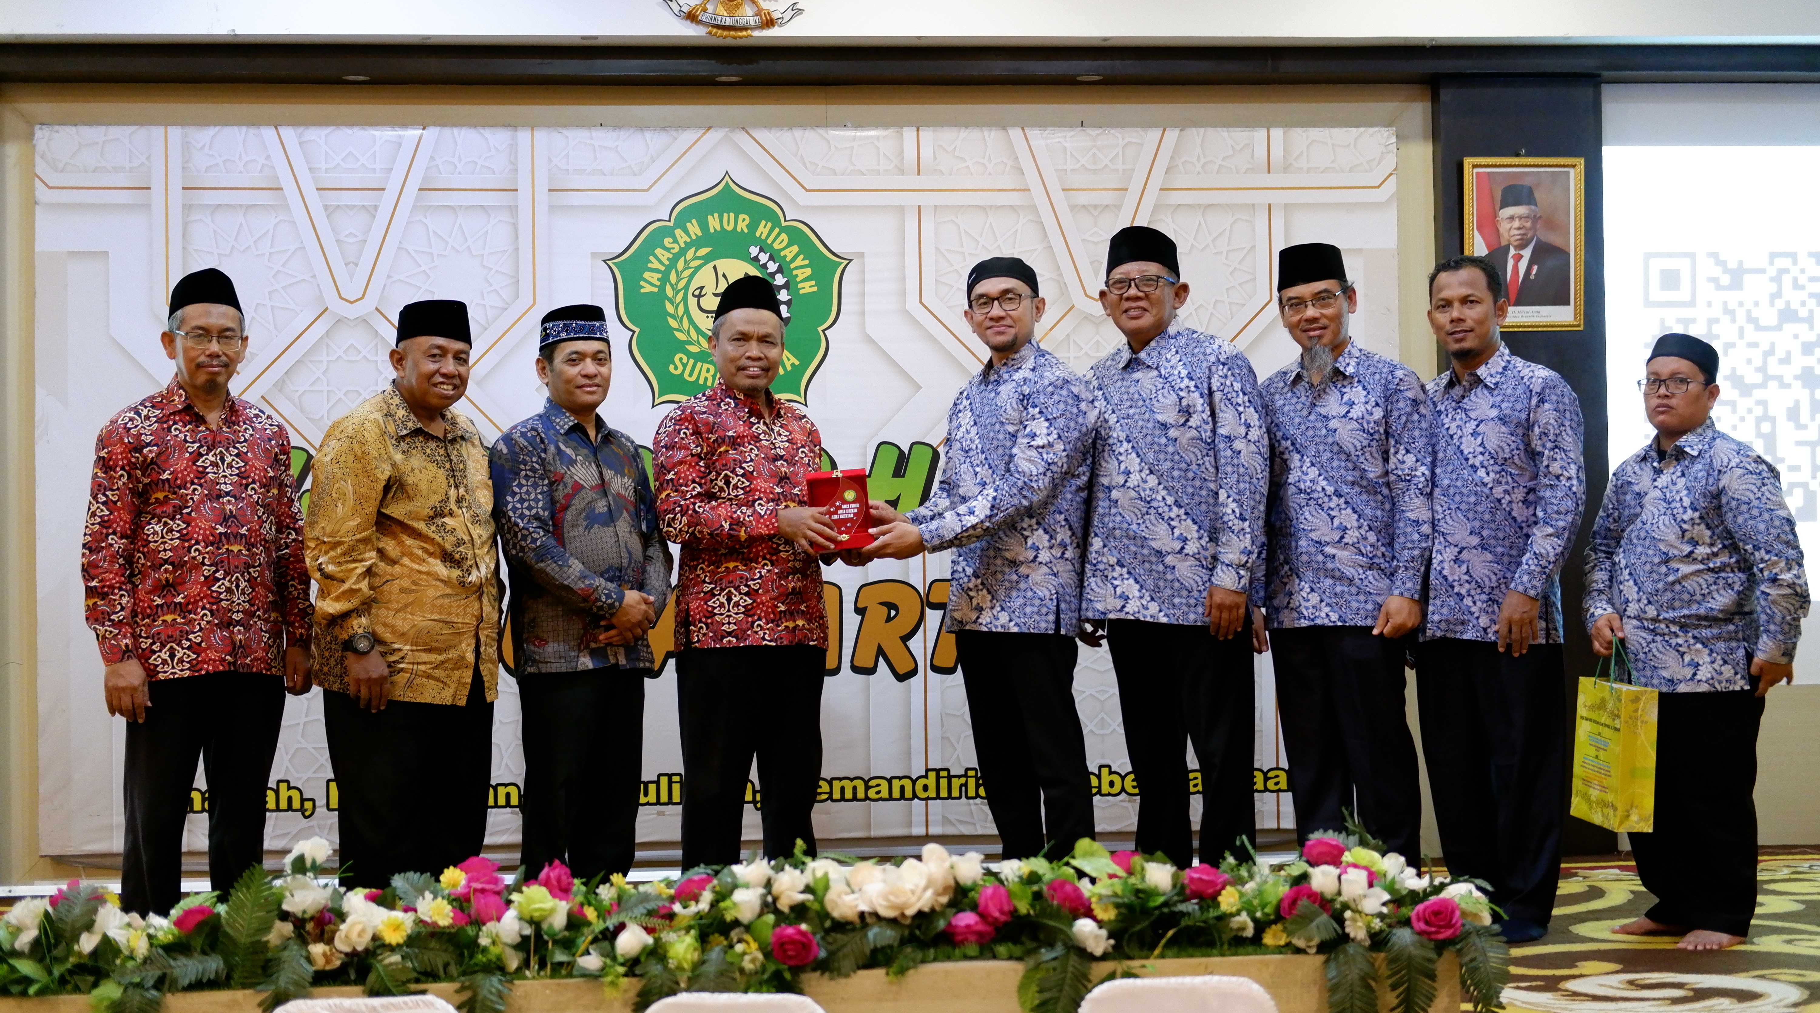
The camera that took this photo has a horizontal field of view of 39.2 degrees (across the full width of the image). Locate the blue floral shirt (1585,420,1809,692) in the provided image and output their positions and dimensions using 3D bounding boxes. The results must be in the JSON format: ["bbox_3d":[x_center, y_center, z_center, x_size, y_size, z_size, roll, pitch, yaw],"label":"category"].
[{"bbox_3d":[1.956,0.124,6.370,0.360,0.660,0.550,0,-2,-45],"label":"blue floral shirt"}]

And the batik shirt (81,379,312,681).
[{"bbox_3d":[-1.720,0.057,6.170,0.530,0.720,0.300,0,-1,-36],"label":"batik shirt"}]

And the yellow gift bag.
[{"bbox_3d":[1.793,0.574,6.495,0.100,0.465,0.260,2,2,-10],"label":"yellow gift bag"}]

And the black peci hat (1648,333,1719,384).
[{"bbox_3d":[1.923,-0.367,6.350,0.168,0.090,0.195,-2,-14,45],"label":"black peci hat"}]

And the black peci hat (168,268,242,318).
[{"bbox_3d":[-1.694,-0.518,6.150,0.180,0.110,0.215,0,-7,-23],"label":"black peci hat"}]

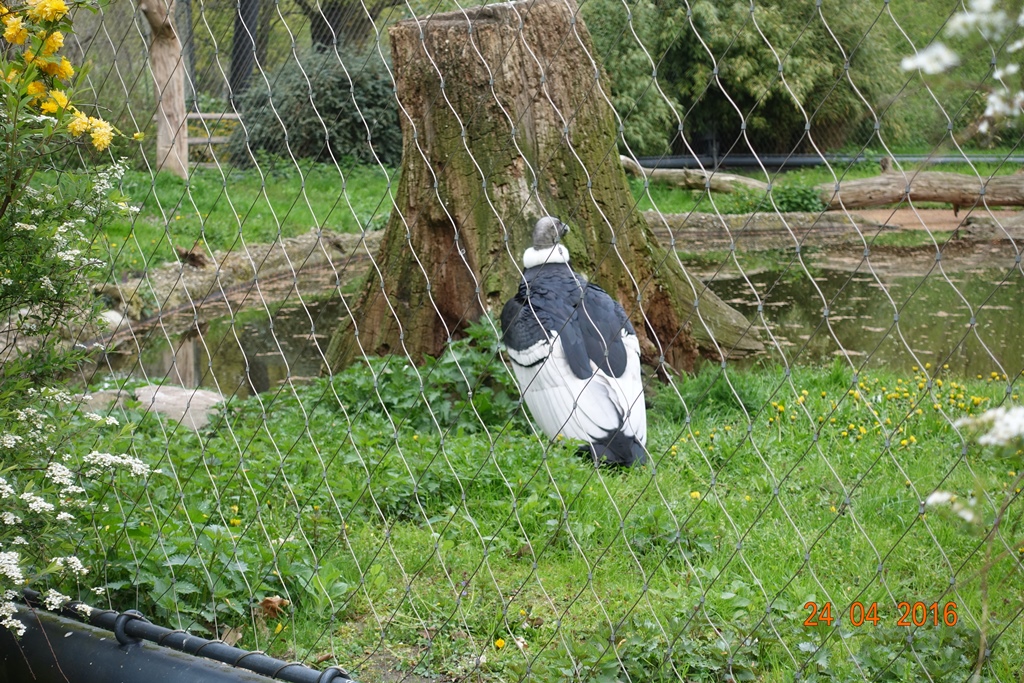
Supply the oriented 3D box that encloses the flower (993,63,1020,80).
[{"bbox_3d":[0.360,-0.197,1.450,0.020,0.013,0.017,2,7,24],"label":"flower"}]

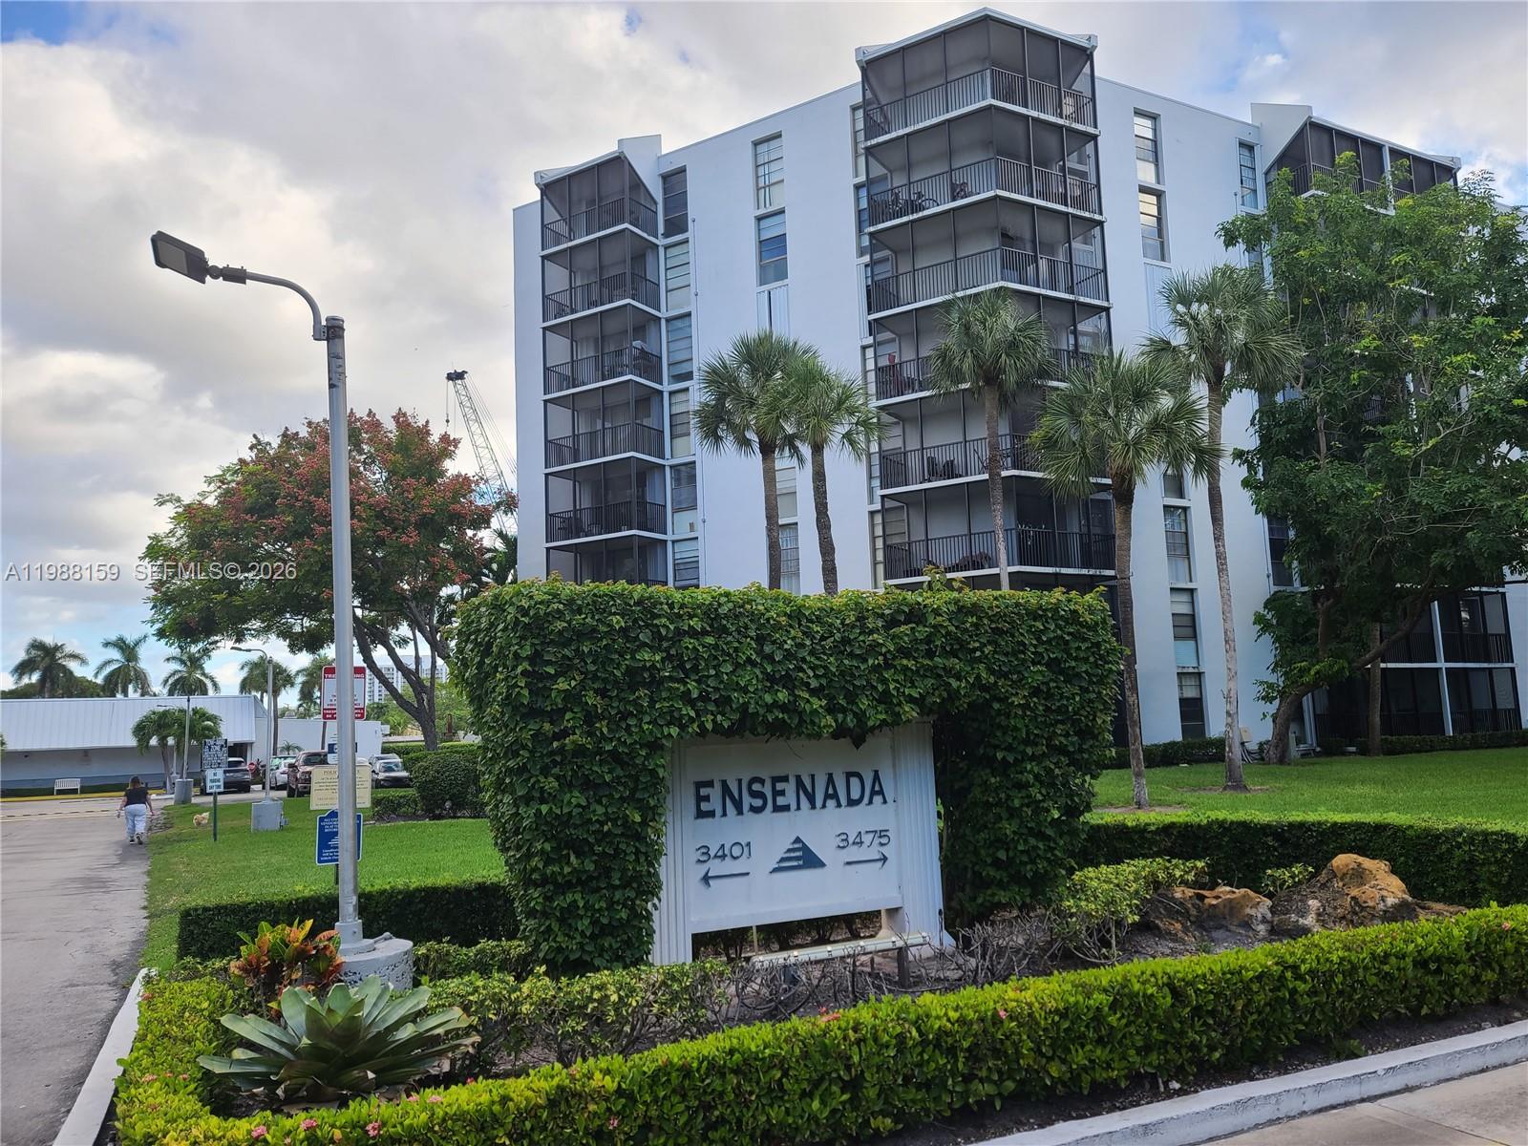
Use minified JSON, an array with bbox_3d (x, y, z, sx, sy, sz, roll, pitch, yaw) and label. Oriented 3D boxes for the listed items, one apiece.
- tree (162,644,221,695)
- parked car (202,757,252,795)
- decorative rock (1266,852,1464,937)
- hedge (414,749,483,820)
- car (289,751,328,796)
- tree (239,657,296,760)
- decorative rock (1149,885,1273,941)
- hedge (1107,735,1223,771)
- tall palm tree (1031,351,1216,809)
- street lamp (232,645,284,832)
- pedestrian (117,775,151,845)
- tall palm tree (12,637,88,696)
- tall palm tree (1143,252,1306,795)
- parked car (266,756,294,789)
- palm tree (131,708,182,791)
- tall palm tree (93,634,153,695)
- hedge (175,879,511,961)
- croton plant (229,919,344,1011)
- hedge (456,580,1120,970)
[{"bbox_3d":[-48.135,11.371,92.572,4.700,10.631,4.700,2,-8,-27],"label":"tree"},{"bbox_3d":[-26.531,9.943,54.602,1.870,1.670,4.600,1,-8,-21],"label":"parked car"},{"bbox_3d":[4.329,2.312,7.900,1.250,0.530,0.850,-6,-8,27],"label":"decorative rock"},{"bbox_3d":[-7.921,5.313,28.000,1.800,1.612,1.800,-2,-7,0],"label":"hedge"},{"bbox_3d":[-19.201,8.492,47.212,2.000,1.930,5.750,2,-8,-28],"label":"car"},{"bbox_3d":[-31.313,9.062,70.003,3.600,7.590,3.600,-2,-7,0],"label":"tree"},{"bbox_3d":[3.079,2.343,7.600,0.780,0.360,0.550,-5,-8,21],"label":"decorative rock"},{"bbox_3d":[11.392,5.451,32.816,5.206,0.850,0.800,2,-8,-27],"label":"hedge"},{"bbox_3d":[6.792,-0.020,20.713,3.400,8.648,3.400,-2,-7,0],"label":"tall palm tree"},{"bbox_3d":[-13.274,4.297,28.986,1.300,4.860,0.750,2,-8,-28],"label":"street lamp"},{"bbox_3d":[-15.021,5.665,26.406,0.660,1.630,0.480,2,-8,-28],"label":"pedestrian"},{"bbox_3d":[-60.315,10.927,93.005,6.200,10.898,6.200,-2,-7,0],"label":"tall palm tree"},{"bbox_3d":[10.368,-1.248,24.049,3.400,11.638,3.400,-5,-8,23],"label":"tall palm tree"},{"bbox_3d":[-24.442,9.990,56.098,1.850,1.600,4.600,1,-8,-27],"label":"parked car"},{"bbox_3d":[-30.075,8.773,54.541,2.450,4.216,2.450,2,-9,-29],"label":"palm tree"},{"bbox_3d":[-55.614,11.071,96.005,5.300,11.459,5.300,-2,-7,0],"label":"tall palm tree"},{"bbox_3d":[-3.173,2.737,8.839,2.616,0.410,0.560,1,-8,-22],"label":"hedge"},{"bbox_3d":[-2.852,2.376,6.600,0.660,0.559,0.620,-2,-7,0],"label":"croton plant"},{"bbox_3d":[0.245,1.478,8.966,5.200,2.740,0.850,0,-7,-18],"label":"hedge"}]

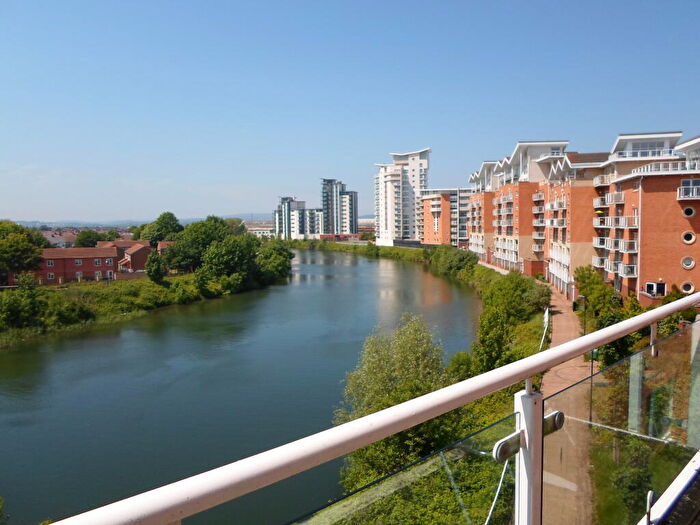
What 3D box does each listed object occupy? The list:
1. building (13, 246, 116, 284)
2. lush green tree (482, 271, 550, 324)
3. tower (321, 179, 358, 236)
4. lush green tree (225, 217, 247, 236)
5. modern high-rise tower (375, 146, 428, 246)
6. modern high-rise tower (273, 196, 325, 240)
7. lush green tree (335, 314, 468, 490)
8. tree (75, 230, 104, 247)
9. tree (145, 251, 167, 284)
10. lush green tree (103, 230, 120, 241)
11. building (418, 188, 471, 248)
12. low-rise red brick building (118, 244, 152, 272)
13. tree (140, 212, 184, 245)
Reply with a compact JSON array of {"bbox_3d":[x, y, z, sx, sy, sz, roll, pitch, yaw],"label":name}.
[{"bbox_3d":[-60.241,0.743,108.571,19.600,7.100,8.500,-3,5,-22],"label":"building"},{"bbox_3d":[21.433,4.214,65.220,8.200,5.870,7.500,1,5,18],"label":"lush green tree"},{"bbox_3d":[-7.139,-36.860,353.627,22.000,43.390,19.000,1,5,18],"label":"tower"},{"bbox_3d":[-47.976,-11.137,209.705,10.500,14.800,10.500,-1,4,0],"label":"lush green tree"},{"bbox_3d":[27.199,-33.111,261.842,24.000,49.130,20.000,1,5,24],"label":"modern high-rise tower"},{"bbox_3d":[-35.604,-30.550,352.644,36.000,30.400,18.000,-1,4,-3],"label":"modern high-rise tower"},{"bbox_3d":[2.905,7.008,28.496,7.000,7.900,6.800,0,4,6],"label":"lush green tree"},{"bbox_3d":[-81.381,-4.879,158.385,9.000,10.280,8.500,-3,5,-27],"label":"tree"},{"bbox_3d":[-38.450,1.004,100.254,4.200,6.780,4.100,-2,5,-21],"label":"tree"},{"bbox_3d":[-80.615,-5.457,169.982,6.800,10.600,6.800,-1,4,0],"label":"lush green tree"},{"bbox_3d":[48.624,-21.988,246.101,24.000,27.400,20.000,1,5,28],"label":"building"},{"bbox_3d":[-52.289,-0.766,125.455,7.600,7.200,10.600,-3,5,-29],"label":"low-rise red brick building"},{"bbox_3d":[-57.431,-7.465,155.580,13.000,15.470,12.000,-2,5,-20],"label":"tree"}]

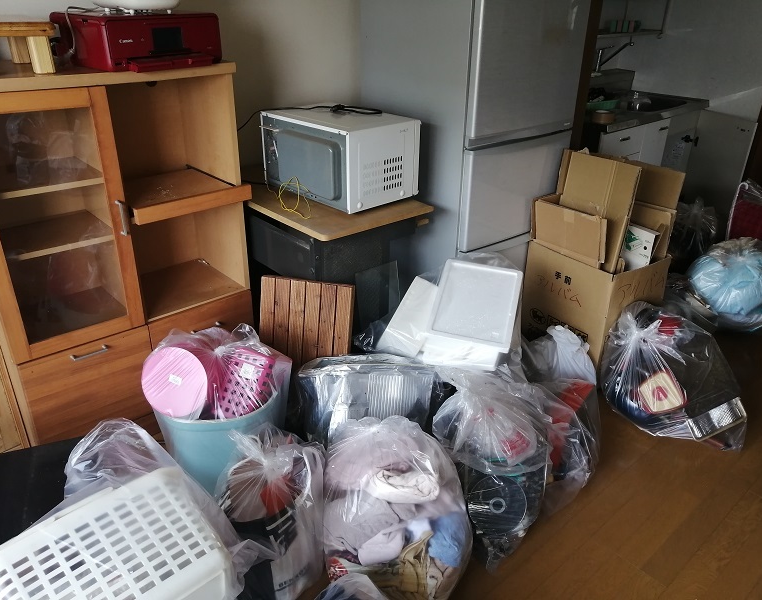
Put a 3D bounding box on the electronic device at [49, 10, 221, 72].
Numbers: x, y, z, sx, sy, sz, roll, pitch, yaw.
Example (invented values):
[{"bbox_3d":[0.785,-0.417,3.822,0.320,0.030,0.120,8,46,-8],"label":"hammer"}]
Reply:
[{"bbox_3d":[-0.764,-0.831,1.993,0.335,0.140,0.379,21,33,36],"label":"electronic device"}]

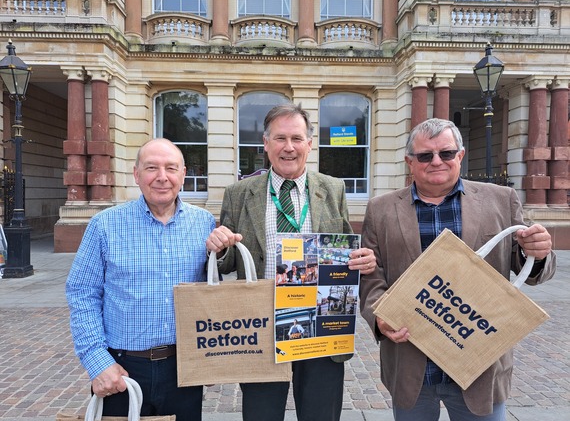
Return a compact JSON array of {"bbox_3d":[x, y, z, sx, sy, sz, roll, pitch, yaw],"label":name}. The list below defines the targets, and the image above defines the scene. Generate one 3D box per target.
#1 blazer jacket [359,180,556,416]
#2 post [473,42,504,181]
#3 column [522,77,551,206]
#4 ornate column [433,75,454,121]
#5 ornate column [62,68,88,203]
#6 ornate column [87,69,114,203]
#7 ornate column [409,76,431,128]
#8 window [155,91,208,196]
[{"bbox_3d":[0.555,0.262,1.370,0.590,0.750,0.350,2,3,16],"label":"blazer jacket"},{"bbox_3d":[3.579,-0.911,7.017,0.420,4.070,0.420,1,3,-2],"label":"post"},{"bbox_3d":[6.189,-1.591,9.665,0.530,3.100,0.530,1,3,-2],"label":"column"},{"bbox_3d":[3.772,-1.612,9.562,0.530,3.100,0.530,1,3,-2],"label":"ornate column"},{"bbox_3d":[-4.850,-1.688,9.196,0.530,3.100,0.530,1,3,-2],"label":"ornate column"},{"bbox_3d":[-4.281,-1.683,9.220,0.530,3.100,0.530,1,3,-2],"label":"ornate column"},{"bbox_3d":[3.232,-1.617,9.539,0.530,3.100,0.530,1,3,-2],"label":"ornate column"},{"bbox_3d":[-2.774,-1.747,10.513,1.370,2.850,0.220,1,3,-2],"label":"window"}]

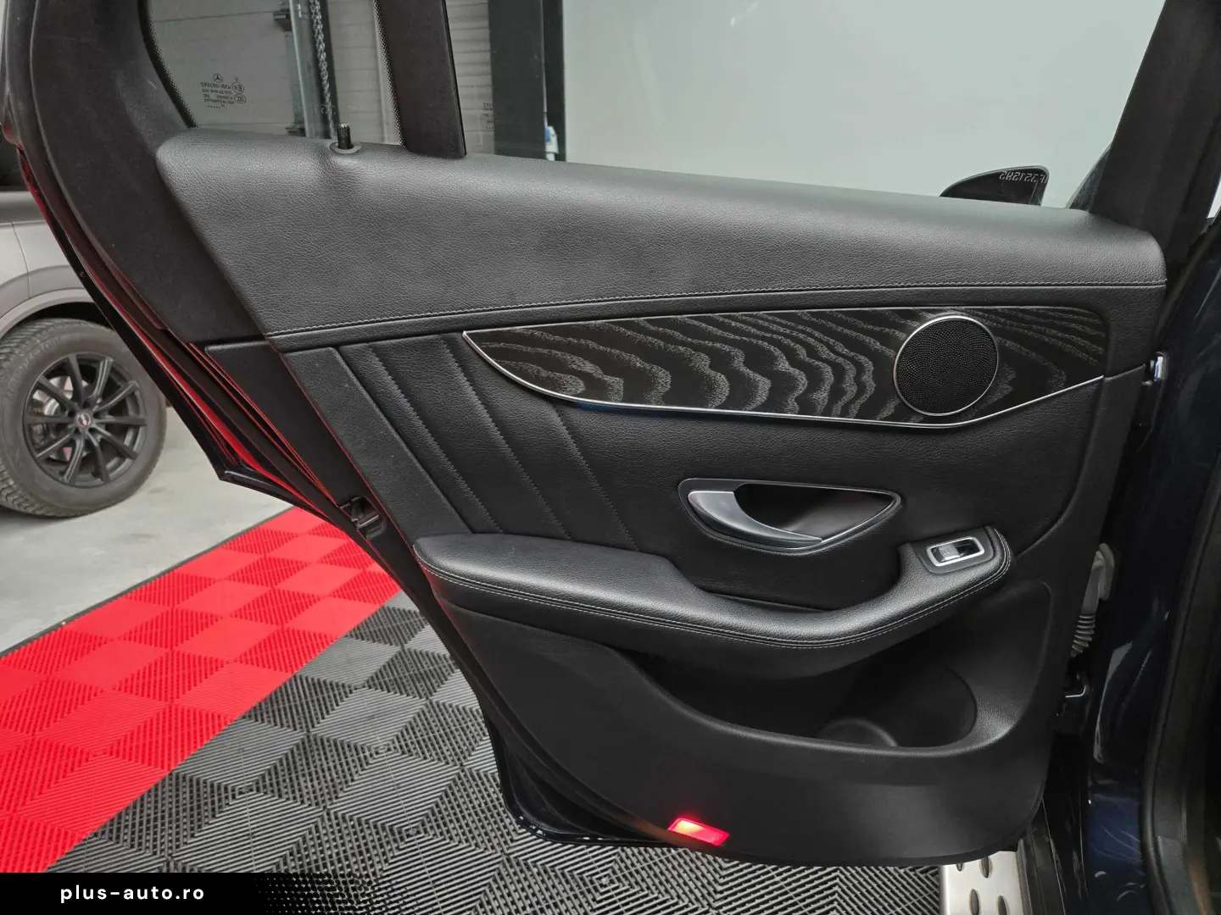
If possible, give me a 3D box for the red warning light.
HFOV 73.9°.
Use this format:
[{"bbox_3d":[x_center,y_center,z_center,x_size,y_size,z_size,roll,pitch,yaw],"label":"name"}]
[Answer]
[{"bbox_3d":[0.100,0.424,0.919,0.063,0.024,0.013,26,25,-15],"label":"red warning light"}]

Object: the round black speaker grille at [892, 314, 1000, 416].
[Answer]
[{"bbox_3d":[0.316,-0.086,0.767,0.099,0.099,0.018,-1,24,-1],"label":"round black speaker grille"}]

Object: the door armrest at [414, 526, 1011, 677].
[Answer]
[{"bbox_3d":[0.090,0.151,0.795,0.565,0.135,0.105,-1,17,-1],"label":"door armrest"}]

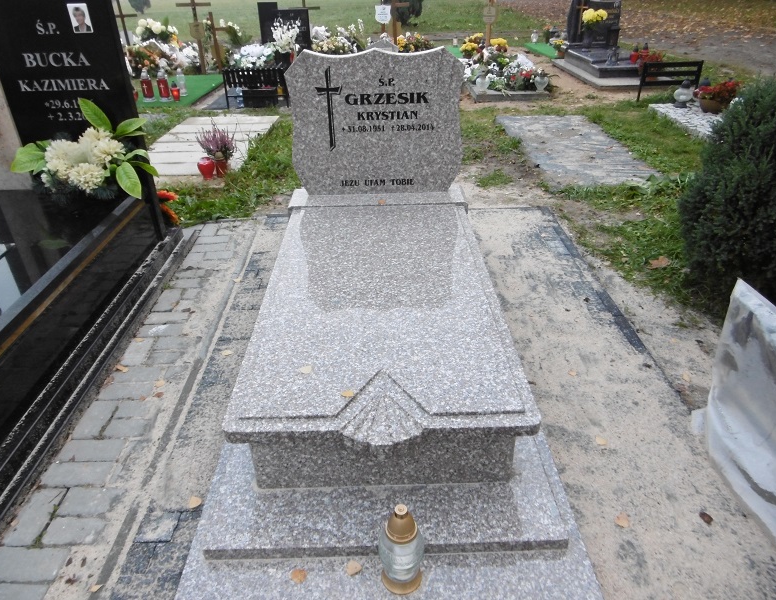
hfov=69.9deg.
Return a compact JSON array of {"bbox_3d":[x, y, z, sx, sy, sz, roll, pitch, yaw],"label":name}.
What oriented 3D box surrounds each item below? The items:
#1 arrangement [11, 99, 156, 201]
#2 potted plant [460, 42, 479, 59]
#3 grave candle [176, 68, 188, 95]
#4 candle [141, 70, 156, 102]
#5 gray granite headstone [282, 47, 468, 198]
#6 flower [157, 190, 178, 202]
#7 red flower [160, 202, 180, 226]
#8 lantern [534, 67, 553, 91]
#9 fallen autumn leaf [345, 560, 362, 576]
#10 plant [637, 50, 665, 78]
[{"bbox_3d":[-1.416,-0.660,2.607,0.620,0.460,0.330,-2,31,-1],"label":"arrangement"},{"bbox_3d":[1.117,-3.425,7.607,0.250,0.250,0.250,-2,31,-1],"label":"potted plant"},{"bbox_3d":[-2.522,-2.668,6.798,0.110,0.300,0.110,0,32,0],"label":"grave candle"},{"bbox_3d":[-2.842,-2.527,6.519,0.135,0.350,0.135,0,32,0],"label":"candle"},{"bbox_3d":[-0.053,-0.856,2.700,0.835,0.685,0.080,-2,31,-1],"label":"gray granite headstone"},{"bbox_3d":[-1.269,-0.574,3.108,0.120,0.075,0.110,-2,31,-1],"label":"flower"},{"bbox_3d":[-1.380,-0.543,3.520,0.120,0.130,0.120,0,32,0],"label":"red flower"},{"bbox_3d":[1.712,-2.458,6.162,0.175,0.270,0.140,-2,31,-1],"label":"lantern"},{"bbox_3d":[-0.089,0.701,1.450,0.043,0.006,0.045,0,32,0],"label":"fallen autumn leaf"},{"bbox_3d":[3.212,-2.869,6.772,0.300,0.330,0.300,-2,31,-1],"label":"plant"}]

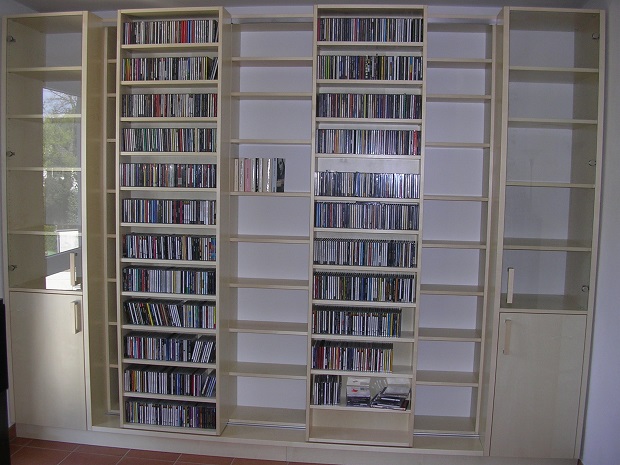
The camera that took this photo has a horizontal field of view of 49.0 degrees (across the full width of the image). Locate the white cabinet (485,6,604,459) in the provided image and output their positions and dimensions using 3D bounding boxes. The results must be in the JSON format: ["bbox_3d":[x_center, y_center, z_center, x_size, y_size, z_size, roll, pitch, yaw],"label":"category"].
[{"bbox_3d":[1.251,0.023,3.735,0.525,2.410,0.510,2,5,6],"label":"white cabinet"}]

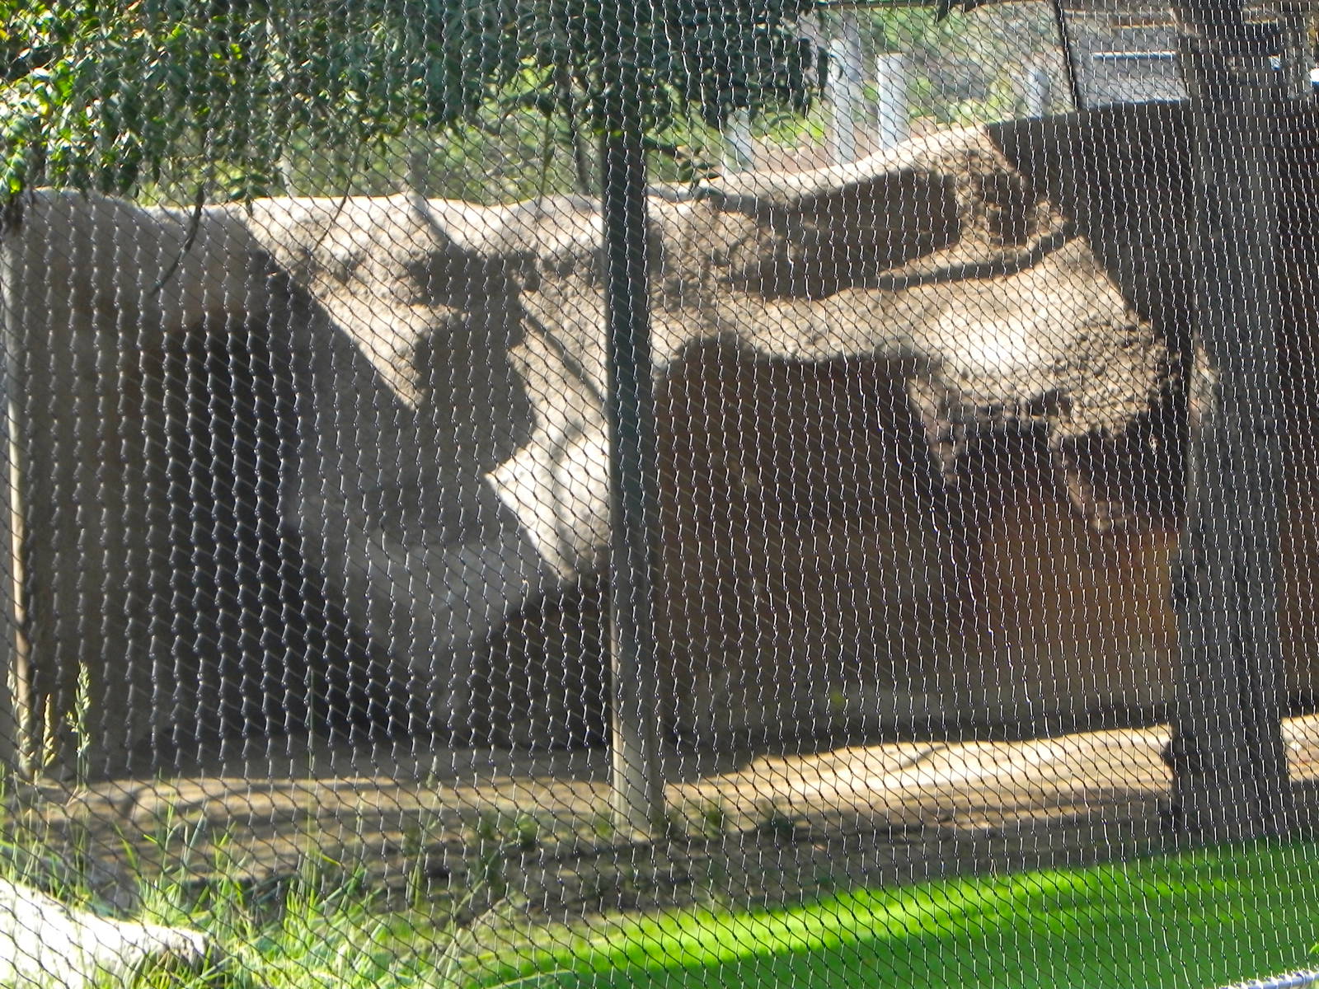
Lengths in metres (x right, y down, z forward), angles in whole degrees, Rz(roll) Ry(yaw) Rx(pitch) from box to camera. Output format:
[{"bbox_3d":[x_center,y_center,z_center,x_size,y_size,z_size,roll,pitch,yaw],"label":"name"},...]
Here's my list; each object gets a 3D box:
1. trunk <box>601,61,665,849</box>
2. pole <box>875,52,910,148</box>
[{"bbox_3d":[-0.068,-0.134,20.000,0.114,2.000,0.114,-1,2,0],"label":"trunk"},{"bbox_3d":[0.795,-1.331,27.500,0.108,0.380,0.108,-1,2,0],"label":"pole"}]

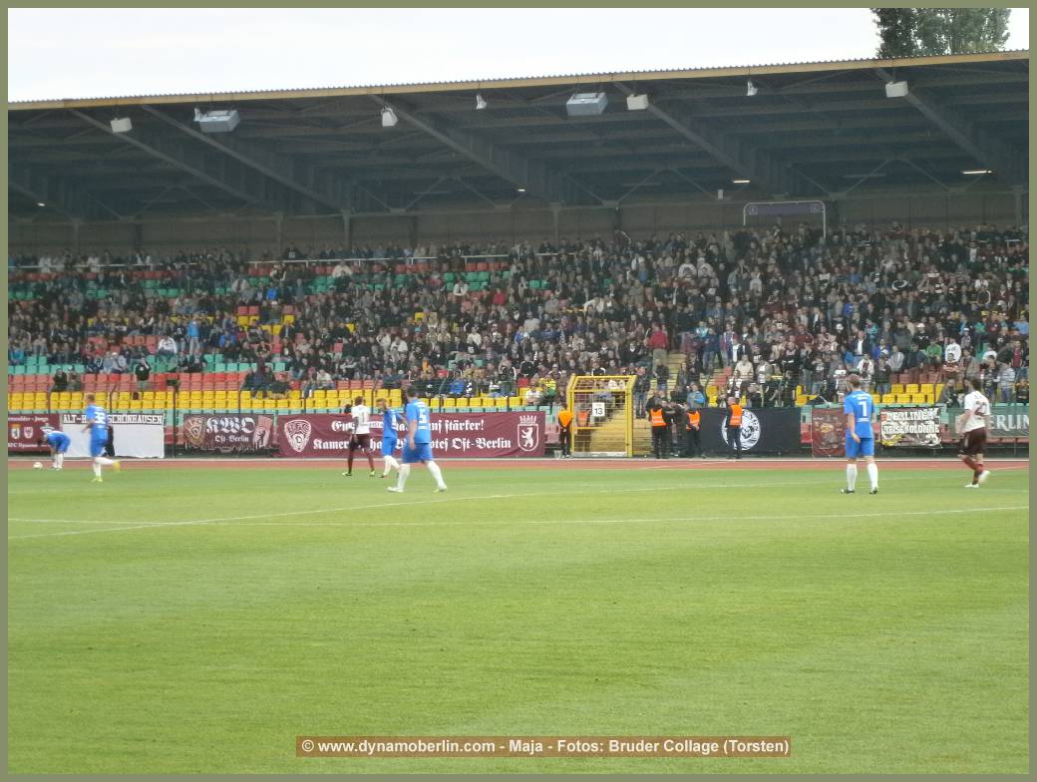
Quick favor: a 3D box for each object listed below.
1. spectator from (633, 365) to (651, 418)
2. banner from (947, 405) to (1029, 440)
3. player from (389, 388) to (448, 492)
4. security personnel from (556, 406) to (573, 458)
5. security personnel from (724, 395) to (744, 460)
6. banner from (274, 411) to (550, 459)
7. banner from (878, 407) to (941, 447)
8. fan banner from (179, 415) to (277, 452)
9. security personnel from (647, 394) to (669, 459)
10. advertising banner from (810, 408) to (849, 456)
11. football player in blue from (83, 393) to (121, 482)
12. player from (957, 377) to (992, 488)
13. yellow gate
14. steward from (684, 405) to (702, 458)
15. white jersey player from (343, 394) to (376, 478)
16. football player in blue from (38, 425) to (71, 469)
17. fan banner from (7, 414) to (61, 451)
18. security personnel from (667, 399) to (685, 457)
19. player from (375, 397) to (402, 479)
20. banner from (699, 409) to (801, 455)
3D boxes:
[{"bbox_3d":[3.851,0.061,104.026,0.500,1.660,0.380,0,0,0],"label":"spectator"},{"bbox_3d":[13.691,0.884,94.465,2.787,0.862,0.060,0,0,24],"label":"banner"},{"bbox_3d":[-1.647,0.783,54.200,0.850,1.728,0.550,-1,0,38],"label":"player"},{"bbox_3d":[1.423,1.196,101.185,0.550,1.635,0.400,0,0,12],"label":"security personnel"},{"bbox_3d":[6.278,1.076,96.790,0.480,1.817,0.360,0,0,-27],"label":"security personnel"},{"bbox_3d":[-3.338,1.358,101.941,9.092,1.342,0.060,0,0,24],"label":"banner"},{"bbox_3d":[11.256,1.051,95.534,1.826,1.101,0.060,0,0,24],"label":"banner"},{"bbox_3d":[-9.228,1.358,106.129,3.292,1.255,0.050,0,0,24],"label":"fan banner"},{"bbox_3d":[4.088,1.087,97.751,0.540,1.823,0.380,0,0,9],"label":"security personnel"},{"bbox_3d":[9.147,1.221,97.948,1.125,1.428,0.050,0,0,24],"label":"advertising banner"},{"bbox_3d":[-8.242,0.926,65.800,0.720,1.733,0.520,-1,0,38],"label":"football player in blue"},{"bbox_3d":[7.495,0.690,54.686,0.470,1.789,0.460,-1,0,31],"label":"player"},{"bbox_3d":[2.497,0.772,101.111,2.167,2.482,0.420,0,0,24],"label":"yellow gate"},{"bbox_3d":[5.282,1.189,99.976,0.550,1.601,0.400,0,0,6],"label":"steward"},{"bbox_3d":[-3.475,0.995,72.800,0.600,1.772,0.500,0,0,-27],"label":"white jersey player"},{"bbox_3d":[-12.749,1.575,91.500,0.850,1.178,0.550,0,0,3],"label":"football player in blue"},{"bbox_3d":[-16.288,1.364,109.272,2.972,1.230,0.050,0,0,24],"label":"fan banner"},{"bbox_3d":[4.631,1.125,98.114,0.480,1.692,0.360,0,0,23],"label":"security personnel"},{"bbox_3d":[-2.741,0.999,70.572,0.500,1.698,0.460,-1,0,30],"label":"player"},{"bbox_3d":[6.771,1.197,99.005,3.368,1.369,0.050,0,0,24],"label":"banner"}]

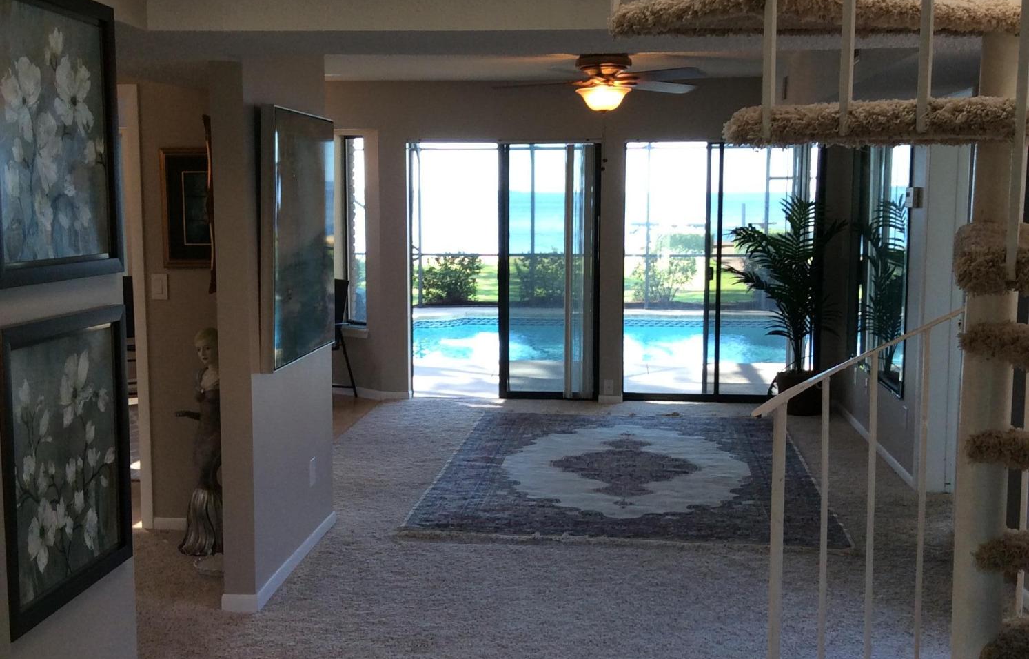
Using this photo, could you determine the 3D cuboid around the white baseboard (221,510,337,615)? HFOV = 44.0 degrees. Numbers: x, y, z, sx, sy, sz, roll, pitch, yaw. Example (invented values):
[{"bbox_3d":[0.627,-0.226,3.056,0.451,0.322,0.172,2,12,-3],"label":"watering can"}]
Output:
[{"bbox_3d":[-0.985,0.977,5.517,0.151,0.075,1.318,1,6,6],"label":"white baseboard"}]

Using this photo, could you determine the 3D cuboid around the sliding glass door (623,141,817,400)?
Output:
[{"bbox_3d":[1.553,-0.424,9.631,1.469,1.982,0.101,1,6,6],"label":"sliding glass door"}]

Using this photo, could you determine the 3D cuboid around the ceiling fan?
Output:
[{"bbox_3d":[0.476,-1.401,7.071,1.227,0.372,1.247,1,6,6],"label":"ceiling fan"}]

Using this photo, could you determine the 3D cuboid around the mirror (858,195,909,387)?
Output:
[{"bbox_3d":[2.230,-0.402,7.803,0.040,1.460,1.370,0,6,4],"label":"mirror"}]

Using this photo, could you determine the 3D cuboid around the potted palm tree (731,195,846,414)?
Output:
[{"bbox_3d":[1.978,-0.174,9.188,0.805,1.569,0.744,1,6,6],"label":"potted palm tree"}]

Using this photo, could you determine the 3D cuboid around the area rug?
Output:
[{"bbox_3d":[0.658,0.790,7.506,2.113,0.015,3.340,1,6,6],"label":"area rug"}]

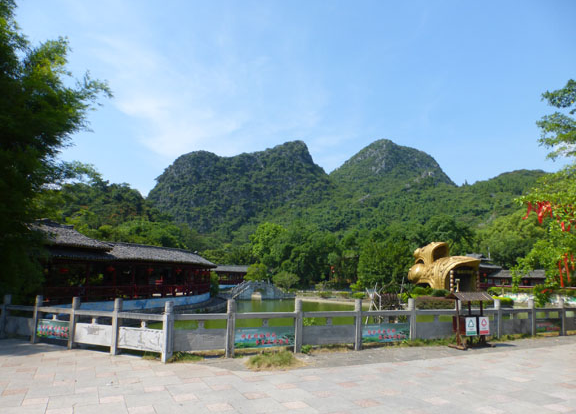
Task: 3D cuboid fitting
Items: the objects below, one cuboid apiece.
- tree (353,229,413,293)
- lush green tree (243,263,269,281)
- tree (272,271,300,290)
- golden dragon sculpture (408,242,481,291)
[{"bbox_3d":[11.812,6.750,52.000,7.000,7.770,6.700,1,-11,0],"label":"tree"},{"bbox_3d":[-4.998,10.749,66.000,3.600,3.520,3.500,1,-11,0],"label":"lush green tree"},{"bbox_3d":[-0.224,11.006,62.000,4.000,2.750,3.800,1,-11,0],"label":"tree"},{"bbox_3d":[18.058,6.952,48.000,6.500,5.860,4.600,-8,-14,39],"label":"golden dragon sculpture"}]

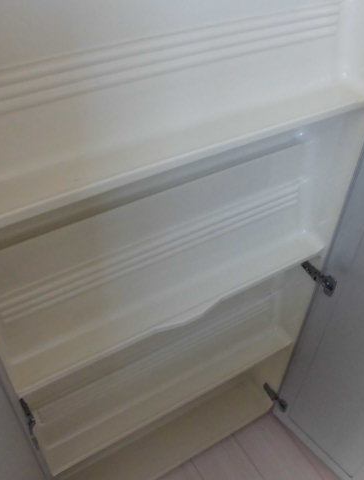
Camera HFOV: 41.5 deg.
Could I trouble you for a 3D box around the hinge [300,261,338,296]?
[{"bbox_3d":[0.323,0.087,1.143,0.025,0.056,0.095,-22,49,-23],"label":"hinge"}]

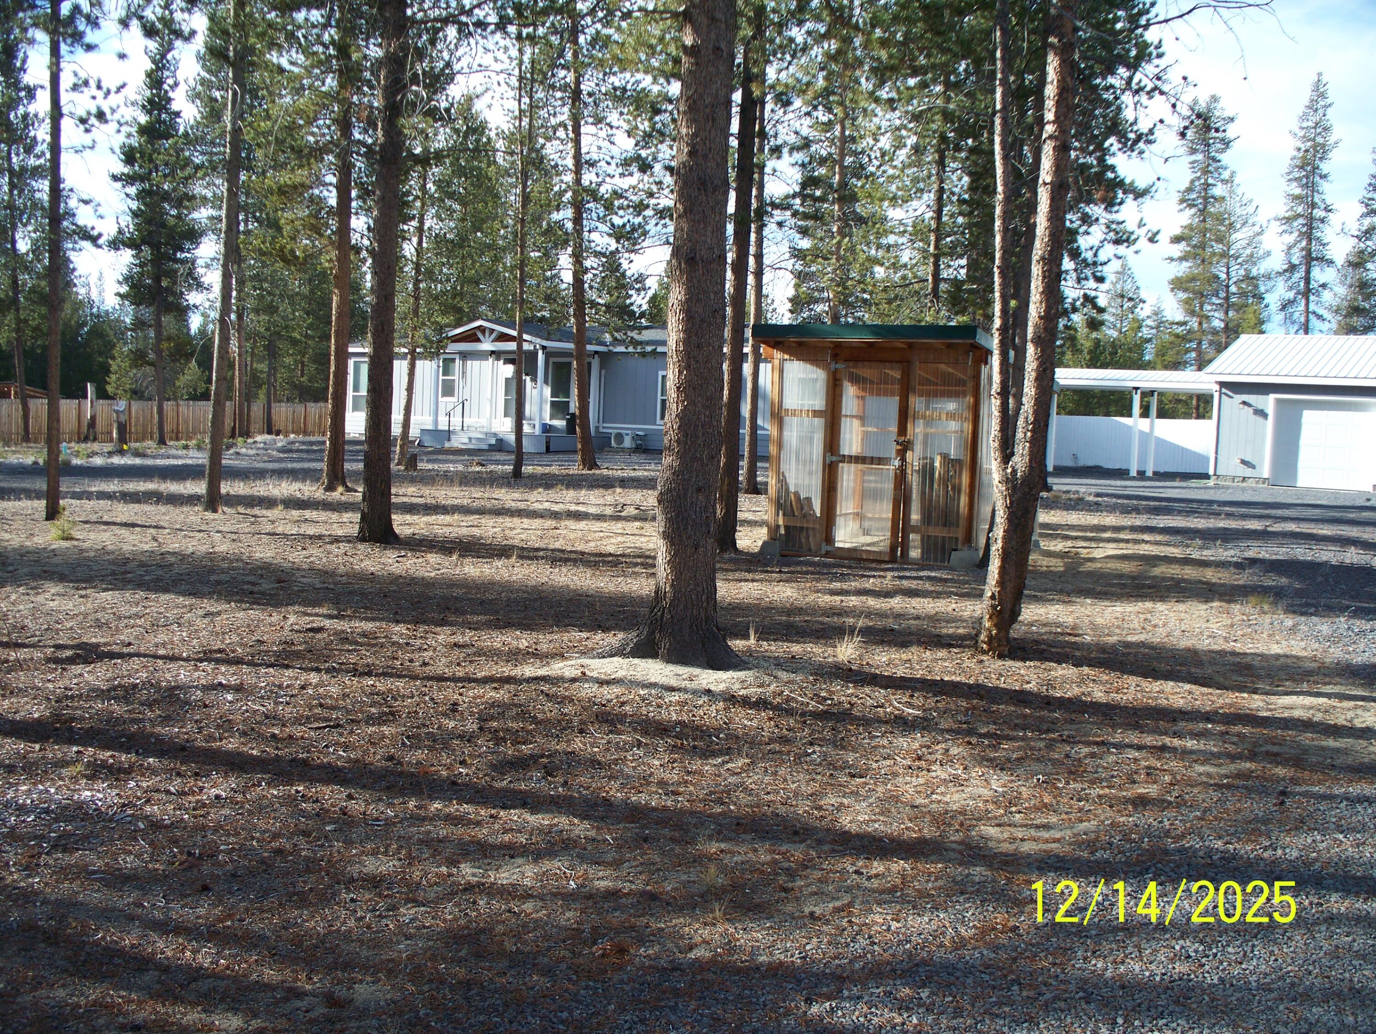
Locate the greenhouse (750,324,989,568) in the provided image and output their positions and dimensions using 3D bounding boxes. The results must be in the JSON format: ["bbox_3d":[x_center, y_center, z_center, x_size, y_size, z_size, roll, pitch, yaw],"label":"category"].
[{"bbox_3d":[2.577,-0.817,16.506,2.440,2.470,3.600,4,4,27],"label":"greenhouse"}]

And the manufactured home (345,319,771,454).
[{"bbox_3d":[-1.669,-3.863,41.861,18.200,3.580,10.000,5,5,37],"label":"manufactured home"}]

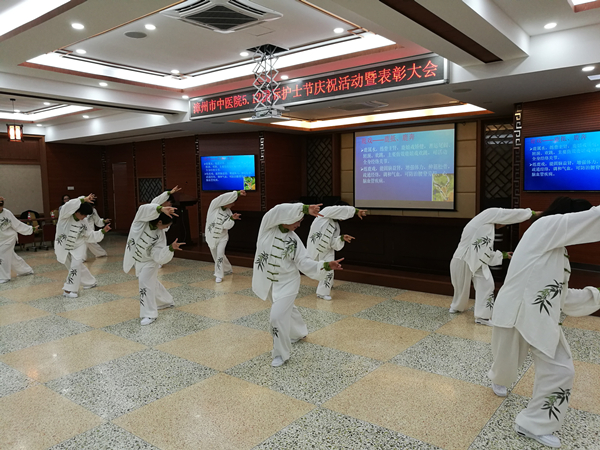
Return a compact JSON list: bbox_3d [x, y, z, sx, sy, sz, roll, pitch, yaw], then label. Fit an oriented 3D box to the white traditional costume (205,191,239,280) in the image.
[{"bbox_3d":[-1.291,0.163,7.794,0.560,1.450,0.700,-3,5,-18],"label":"white traditional costume"}]

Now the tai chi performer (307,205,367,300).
[{"bbox_3d":[0.495,0.331,6.496,0.630,1.260,0.660,-3,6,-25],"label":"tai chi performer"}]

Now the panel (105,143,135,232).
[{"bbox_3d":[-5.555,-1.089,14.638,1.500,2.826,0.060,3,7,38],"label":"panel"}]

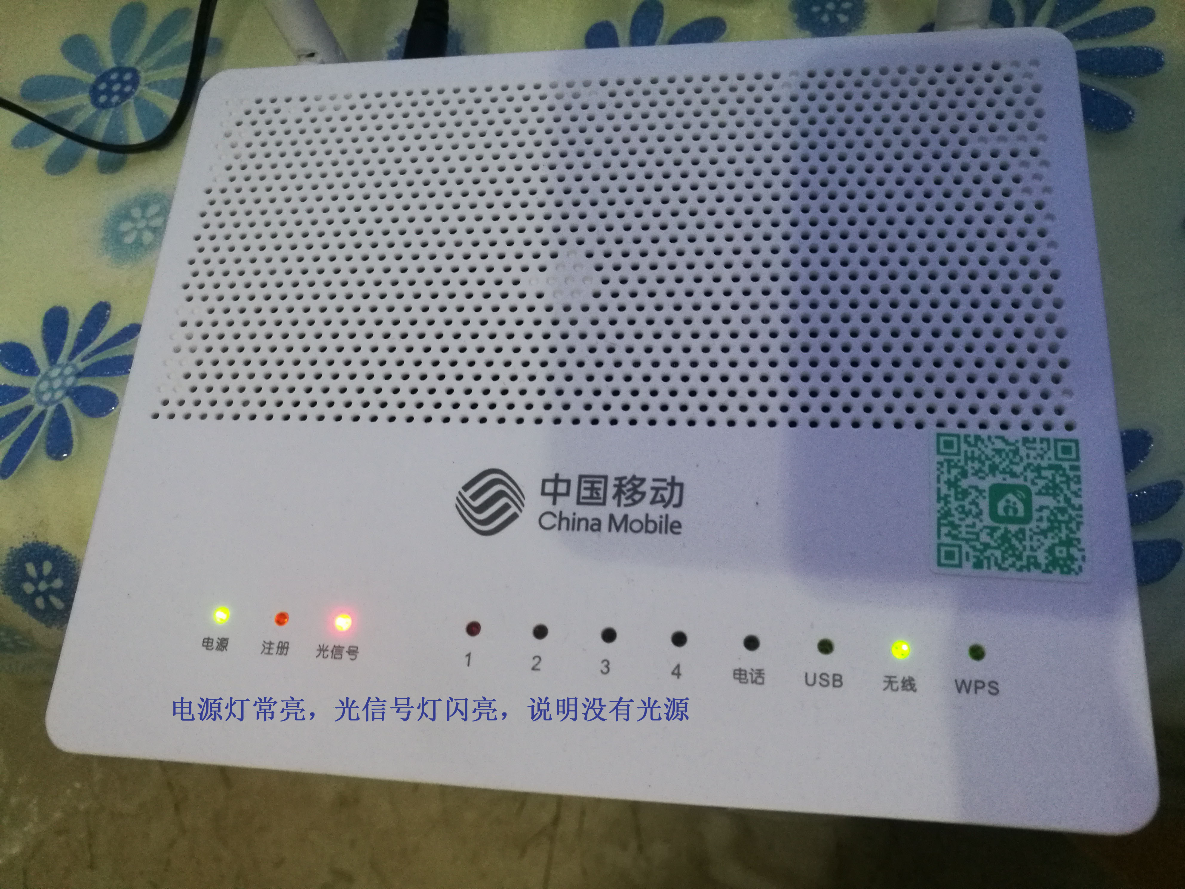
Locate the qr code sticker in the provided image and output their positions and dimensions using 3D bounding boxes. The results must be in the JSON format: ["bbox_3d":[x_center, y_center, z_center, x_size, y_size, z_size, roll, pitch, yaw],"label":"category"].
[{"bbox_3d":[0.073,0.010,0.162,0.025,0.001,0.025,3,72,10],"label":"qr code sticker"}]

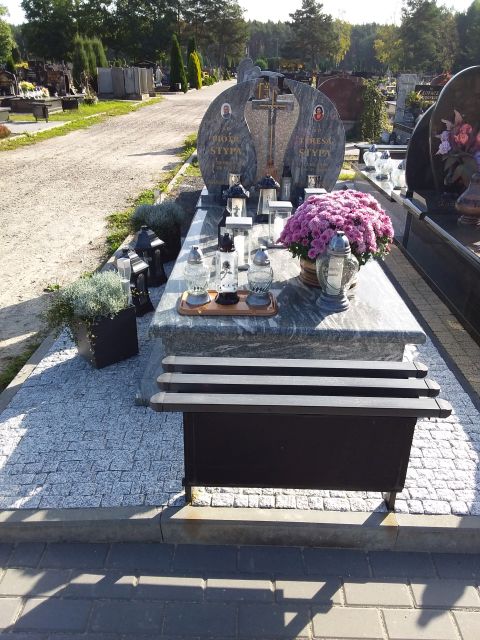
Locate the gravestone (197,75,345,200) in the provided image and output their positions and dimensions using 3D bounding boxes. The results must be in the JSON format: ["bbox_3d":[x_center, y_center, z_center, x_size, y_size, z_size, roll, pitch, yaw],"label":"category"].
[{"bbox_3d":[0.252,-1.504,4.279,1.192,0.929,0.202,1,25,1],"label":"gravestone"}]

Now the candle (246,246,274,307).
[{"bbox_3d":[0.086,-0.190,2.174,0.110,0.240,0.110,2,25,0],"label":"candle"}]

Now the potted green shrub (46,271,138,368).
[{"bbox_3d":[-0.703,-0.015,2.499,0.320,0.385,0.320,-22,33,-39],"label":"potted green shrub"}]

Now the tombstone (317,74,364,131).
[{"bbox_3d":[2.105,-4.393,10.556,1.111,1.071,0.222,1,25,1],"label":"tombstone"}]

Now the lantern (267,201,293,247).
[{"bbox_3d":[0.227,-0.553,2.990,0.132,0.236,0.137,2,25,0],"label":"lantern"}]

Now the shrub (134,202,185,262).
[{"bbox_3d":[-0.605,-0.670,3.891,0.370,0.426,0.370,-21,33,-40],"label":"shrub"}]

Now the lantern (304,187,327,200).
[{"bbox_3d":[0.493,-0.732,3.405,0.142,0.265,0.142,1,25,1],"label":"lantern"}]

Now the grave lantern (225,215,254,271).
[{"bbox_3d":[-0.004,-0.387,2.619,0.130,0.238,0.135,2,25,0],"label":"grave lantern"}]

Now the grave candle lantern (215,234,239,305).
[{"bbox_3d":[-0.051,-0.225,2.230,0.108,0.304,0.108,1,25,1],"label":"grave candle lantern"}]

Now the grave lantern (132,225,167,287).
[{"bbox_3d":[-0.614,-0.436,3.455,0.253,0.384,0.242,1,25,1],"label":"grave lantern"}]

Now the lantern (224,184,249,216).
[{"bbox_3d":[-0.010,-0.660,3.172,0.155,0.320,0.155,1,25,1],"label":"lantern"}]

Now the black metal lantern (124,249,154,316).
[{"bbox_3d":[-0.614,-0.230,2.960,0.200,0.385,0.200,-17,30,-32],"label":"black metal lantern"}]

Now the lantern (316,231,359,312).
[{"bbox_3d":[0.410,-0.213,2.167,0.178,0.326,0.178,2,25,0],"label":"lantern"}]

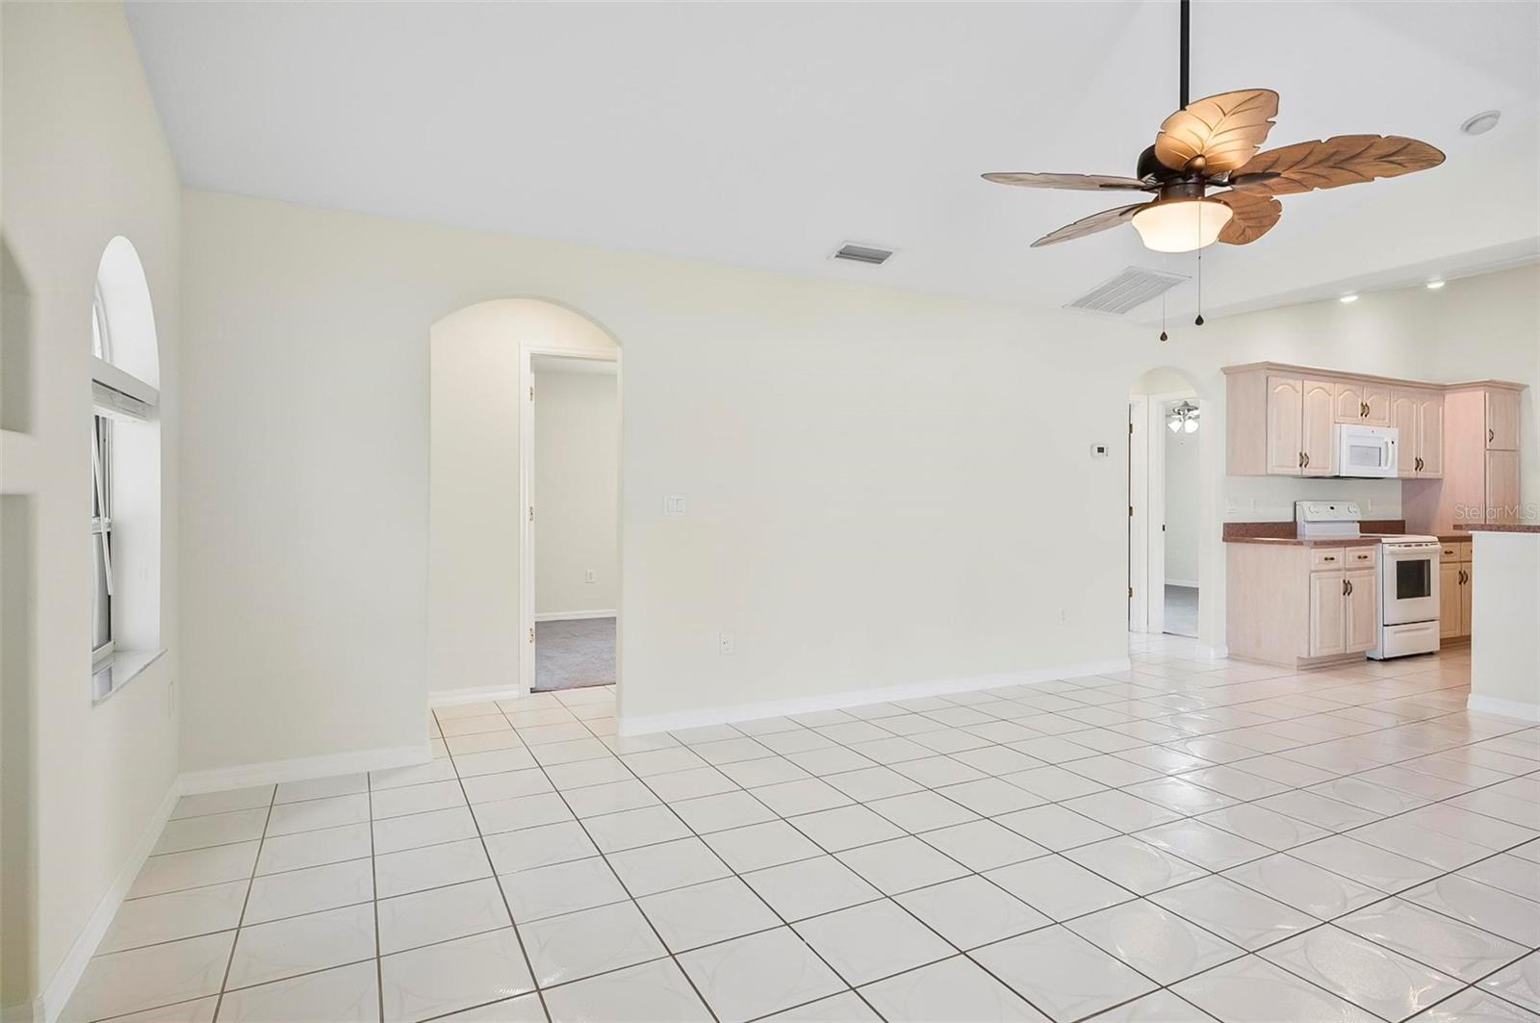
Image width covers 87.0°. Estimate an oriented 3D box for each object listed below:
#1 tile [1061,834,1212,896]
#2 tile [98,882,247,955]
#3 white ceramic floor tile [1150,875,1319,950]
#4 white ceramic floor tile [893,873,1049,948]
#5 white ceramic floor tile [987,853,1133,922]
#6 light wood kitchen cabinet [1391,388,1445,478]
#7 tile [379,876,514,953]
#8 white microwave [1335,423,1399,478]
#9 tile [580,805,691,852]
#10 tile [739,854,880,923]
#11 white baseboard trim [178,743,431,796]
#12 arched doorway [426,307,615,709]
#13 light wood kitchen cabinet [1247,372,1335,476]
[{"bbox_3d":[1.182,1.147,2.639,0.333,0.010,0.330,0,1,-27],"label":"tile"},{"bbox_3d":[-1.676,1.146,2.302,0.318,0.010,0.327,0,1,-27],"label":"tile"},{"bbox_3d":[1.333,1.152,2.343,0.333,0.010,0.330,0,1,-27],"label":"white ceramic floor tile"},{"bbox_3d":[0.569,1.130,2.293,0.327,0.010,0.324,0,1,-27],"label":"white ceramic floor tile"},{"bbox_3d":[0.865,1.129,2.442,0.327,0.010,0.324,0,1,-27],"label":"white ceramic floor tile"},{"bbox_3d":[5.236,-0.634,6.776,0.800,0.735,0.320,0,1,-27],"label":"light wood kitchen cabinet"},{"bbox_3d":[-0.926,1.145,2.304,0.332,0.010,0.332,0,1,-27],"label":"tile"},{"bbox_3d":[4.567,-0.461,6.456,0.785,0.405,0.380,0,1,-27],"label":"white microwave"},{"bbox_3d":[-0.477,1.140,2.910,0.332,0.010,0.326,0,1,-27],"label":"tile"},{"bbox_3d":[0.125,1.146,2.471,0.332,0.010,0.326,0,1,-27],"label":"tile"},{"bbox_3d":[-1.902,1.068,3.381,0.895,0.090,0.015,0,1,-27],"label":"white baseboard trim"},{"bbox_3d":[-1.155,0.064,3.876,0.885,2.115,0.120,0,1,-27],"label":"arched doorway"},{"bbox_3d":[3.850,-0.634,6.115,0.820,0.745,0.320,0,1,-27],"label":"light wood kitchen cabinet"}]

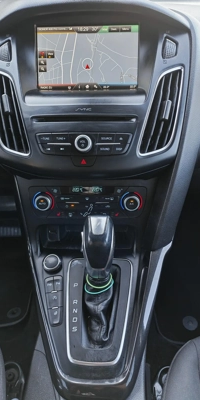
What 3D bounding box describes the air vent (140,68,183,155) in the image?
[{"bbox_3d":[0.099,-0.143,0.449,0.066,0.142,0.027,7,1,-14],"label":"air vent"}]

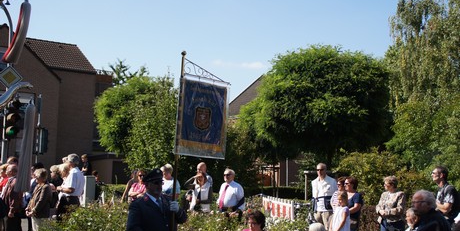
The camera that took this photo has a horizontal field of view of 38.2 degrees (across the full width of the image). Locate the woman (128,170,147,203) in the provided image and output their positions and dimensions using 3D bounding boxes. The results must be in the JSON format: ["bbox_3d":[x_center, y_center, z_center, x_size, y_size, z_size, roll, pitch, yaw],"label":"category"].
[{"bbox_3d":[-1.700,1.819,12.194,0.480,1.630,0.320,2,-8,-12],"label":"woman"}]

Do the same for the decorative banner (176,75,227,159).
[{"bbox_3d":[-0.327,0.023,7.750,0.710,0.930,0.060,9,-11,-37],"label":"decorative banner"}]

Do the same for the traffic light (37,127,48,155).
[{"bbox_3d":[-4.021,0.550,14.300,0.270,0.560,0.250,2,-8,-6],"label":"traffic light"}]

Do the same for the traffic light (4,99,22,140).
[{"bbox_3d":[-4.439,0.088,13.600,0.280,0.820,0.350,5,-9,-30],"label":"traffic light"}]

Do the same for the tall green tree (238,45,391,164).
[{"bbox_3d":[2.190,0.780,17.155,4.100,5.300,4.100,1,-7,0],"label":"tall green tree"}]

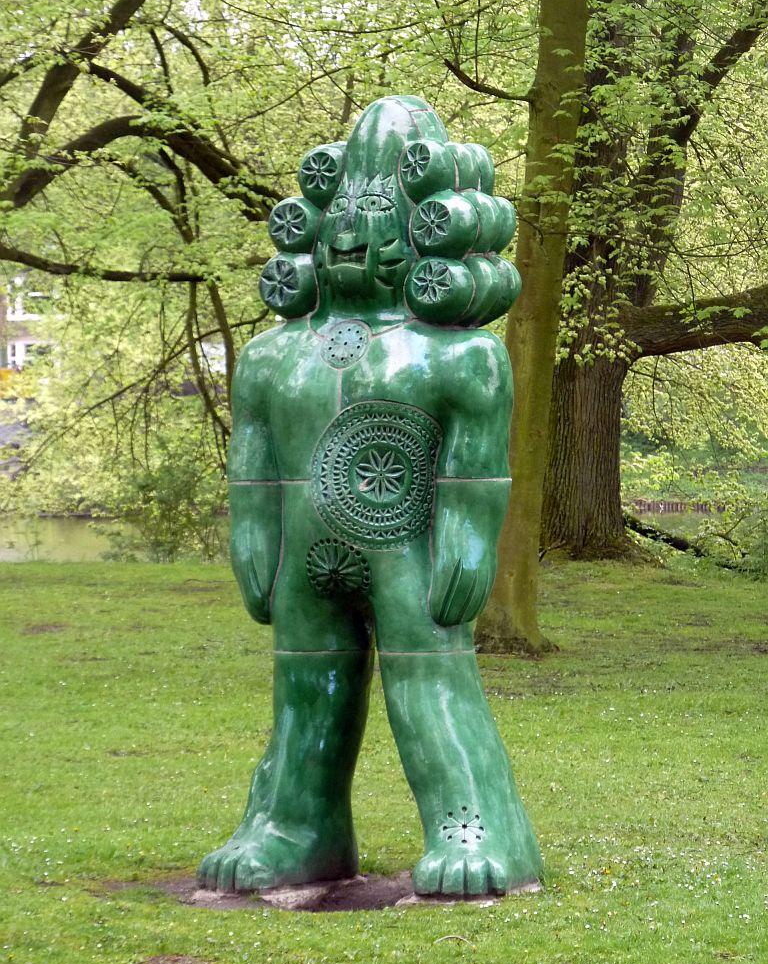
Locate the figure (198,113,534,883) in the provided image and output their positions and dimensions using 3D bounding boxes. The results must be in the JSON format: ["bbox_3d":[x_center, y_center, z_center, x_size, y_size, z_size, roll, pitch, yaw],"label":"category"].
[{"bbox_3d":[-0.039,0.035,12.700,0.960,2.490,0.600,1,2,24],"label":"figure"}]

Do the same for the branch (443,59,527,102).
[{"bbox_3d":[0.621,-2.450,24.700,0.530,0.270,0.220,0,1,0],"label":"branch"}]

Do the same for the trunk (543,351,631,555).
[{"bbox_3d":[1.840,-0.266,37.600,0.830,1.950,0.820,0,1,0],"label":"trunk"}]

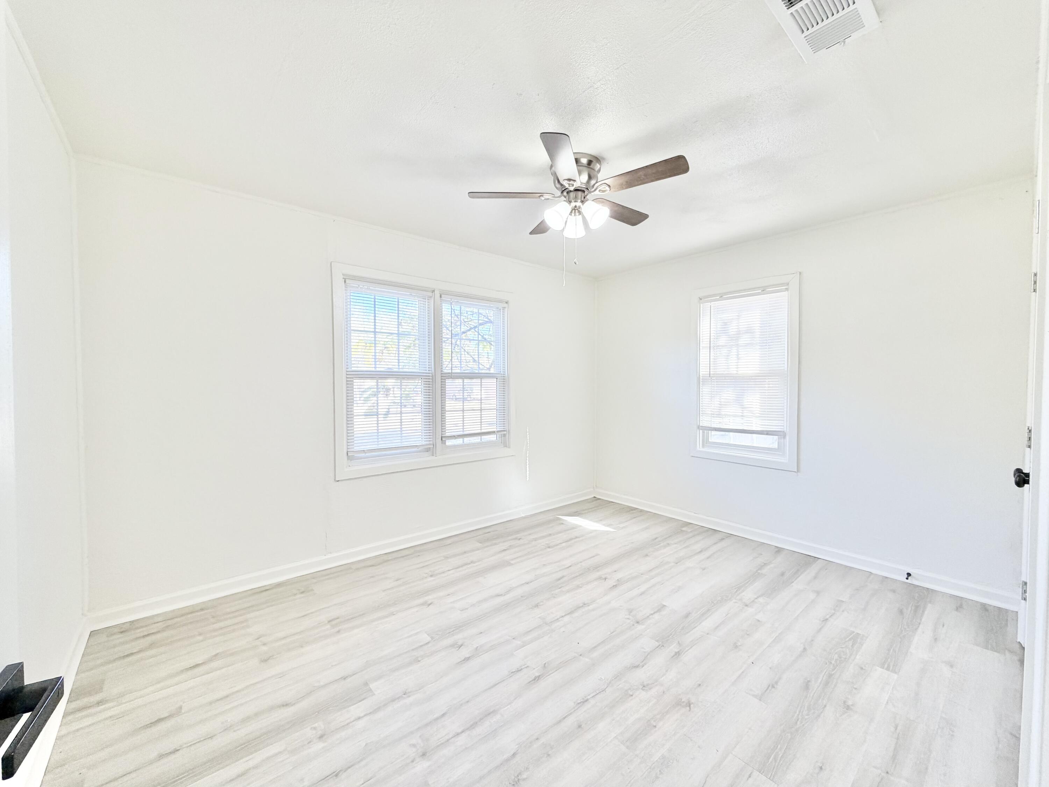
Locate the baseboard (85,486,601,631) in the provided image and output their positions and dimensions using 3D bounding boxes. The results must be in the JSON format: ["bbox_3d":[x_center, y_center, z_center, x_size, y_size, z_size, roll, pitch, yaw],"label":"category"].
[{"bbox_3d":[-0.740,1.158,3.487,3.978,0.092,0.020,-1,2,-40],"label":"baseboard"}]

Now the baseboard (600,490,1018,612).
[{"bbox_3d":[1.785,1.151,3.578,0.020,0.092,3.103,-1,2,-40],"label":"baseboard"}]

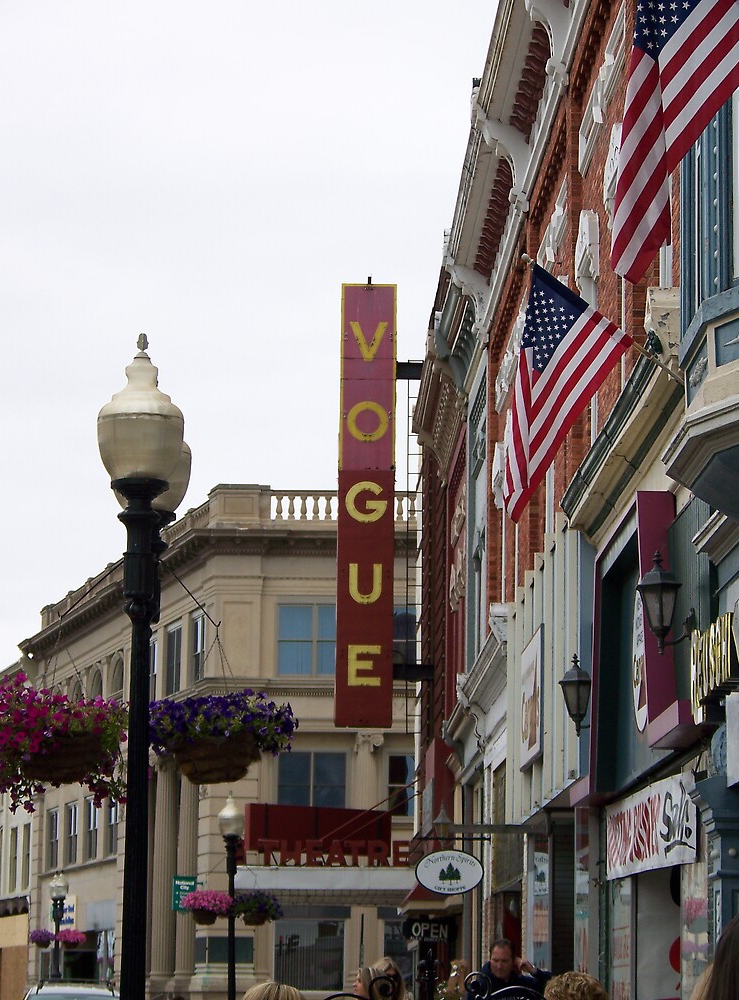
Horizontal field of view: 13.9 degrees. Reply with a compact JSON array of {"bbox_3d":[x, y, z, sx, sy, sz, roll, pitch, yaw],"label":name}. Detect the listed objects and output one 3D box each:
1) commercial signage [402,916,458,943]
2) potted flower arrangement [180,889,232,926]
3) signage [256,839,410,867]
[{"bbox_3d":[0.975,6.857,48.508,0.900,0.430,0.060,1,-9,-1],"label":"commercial signage"},{"bbox_3d":[-2.734,6.834,50.971,0.840,0.600,0.840,1,-9,-1],"label":"potted flower arrangement"},{"bbox_3d":[-0.672,6.638,57.112,2.950,0.520,0.150,-1,-9,10],"label":"signage"}]

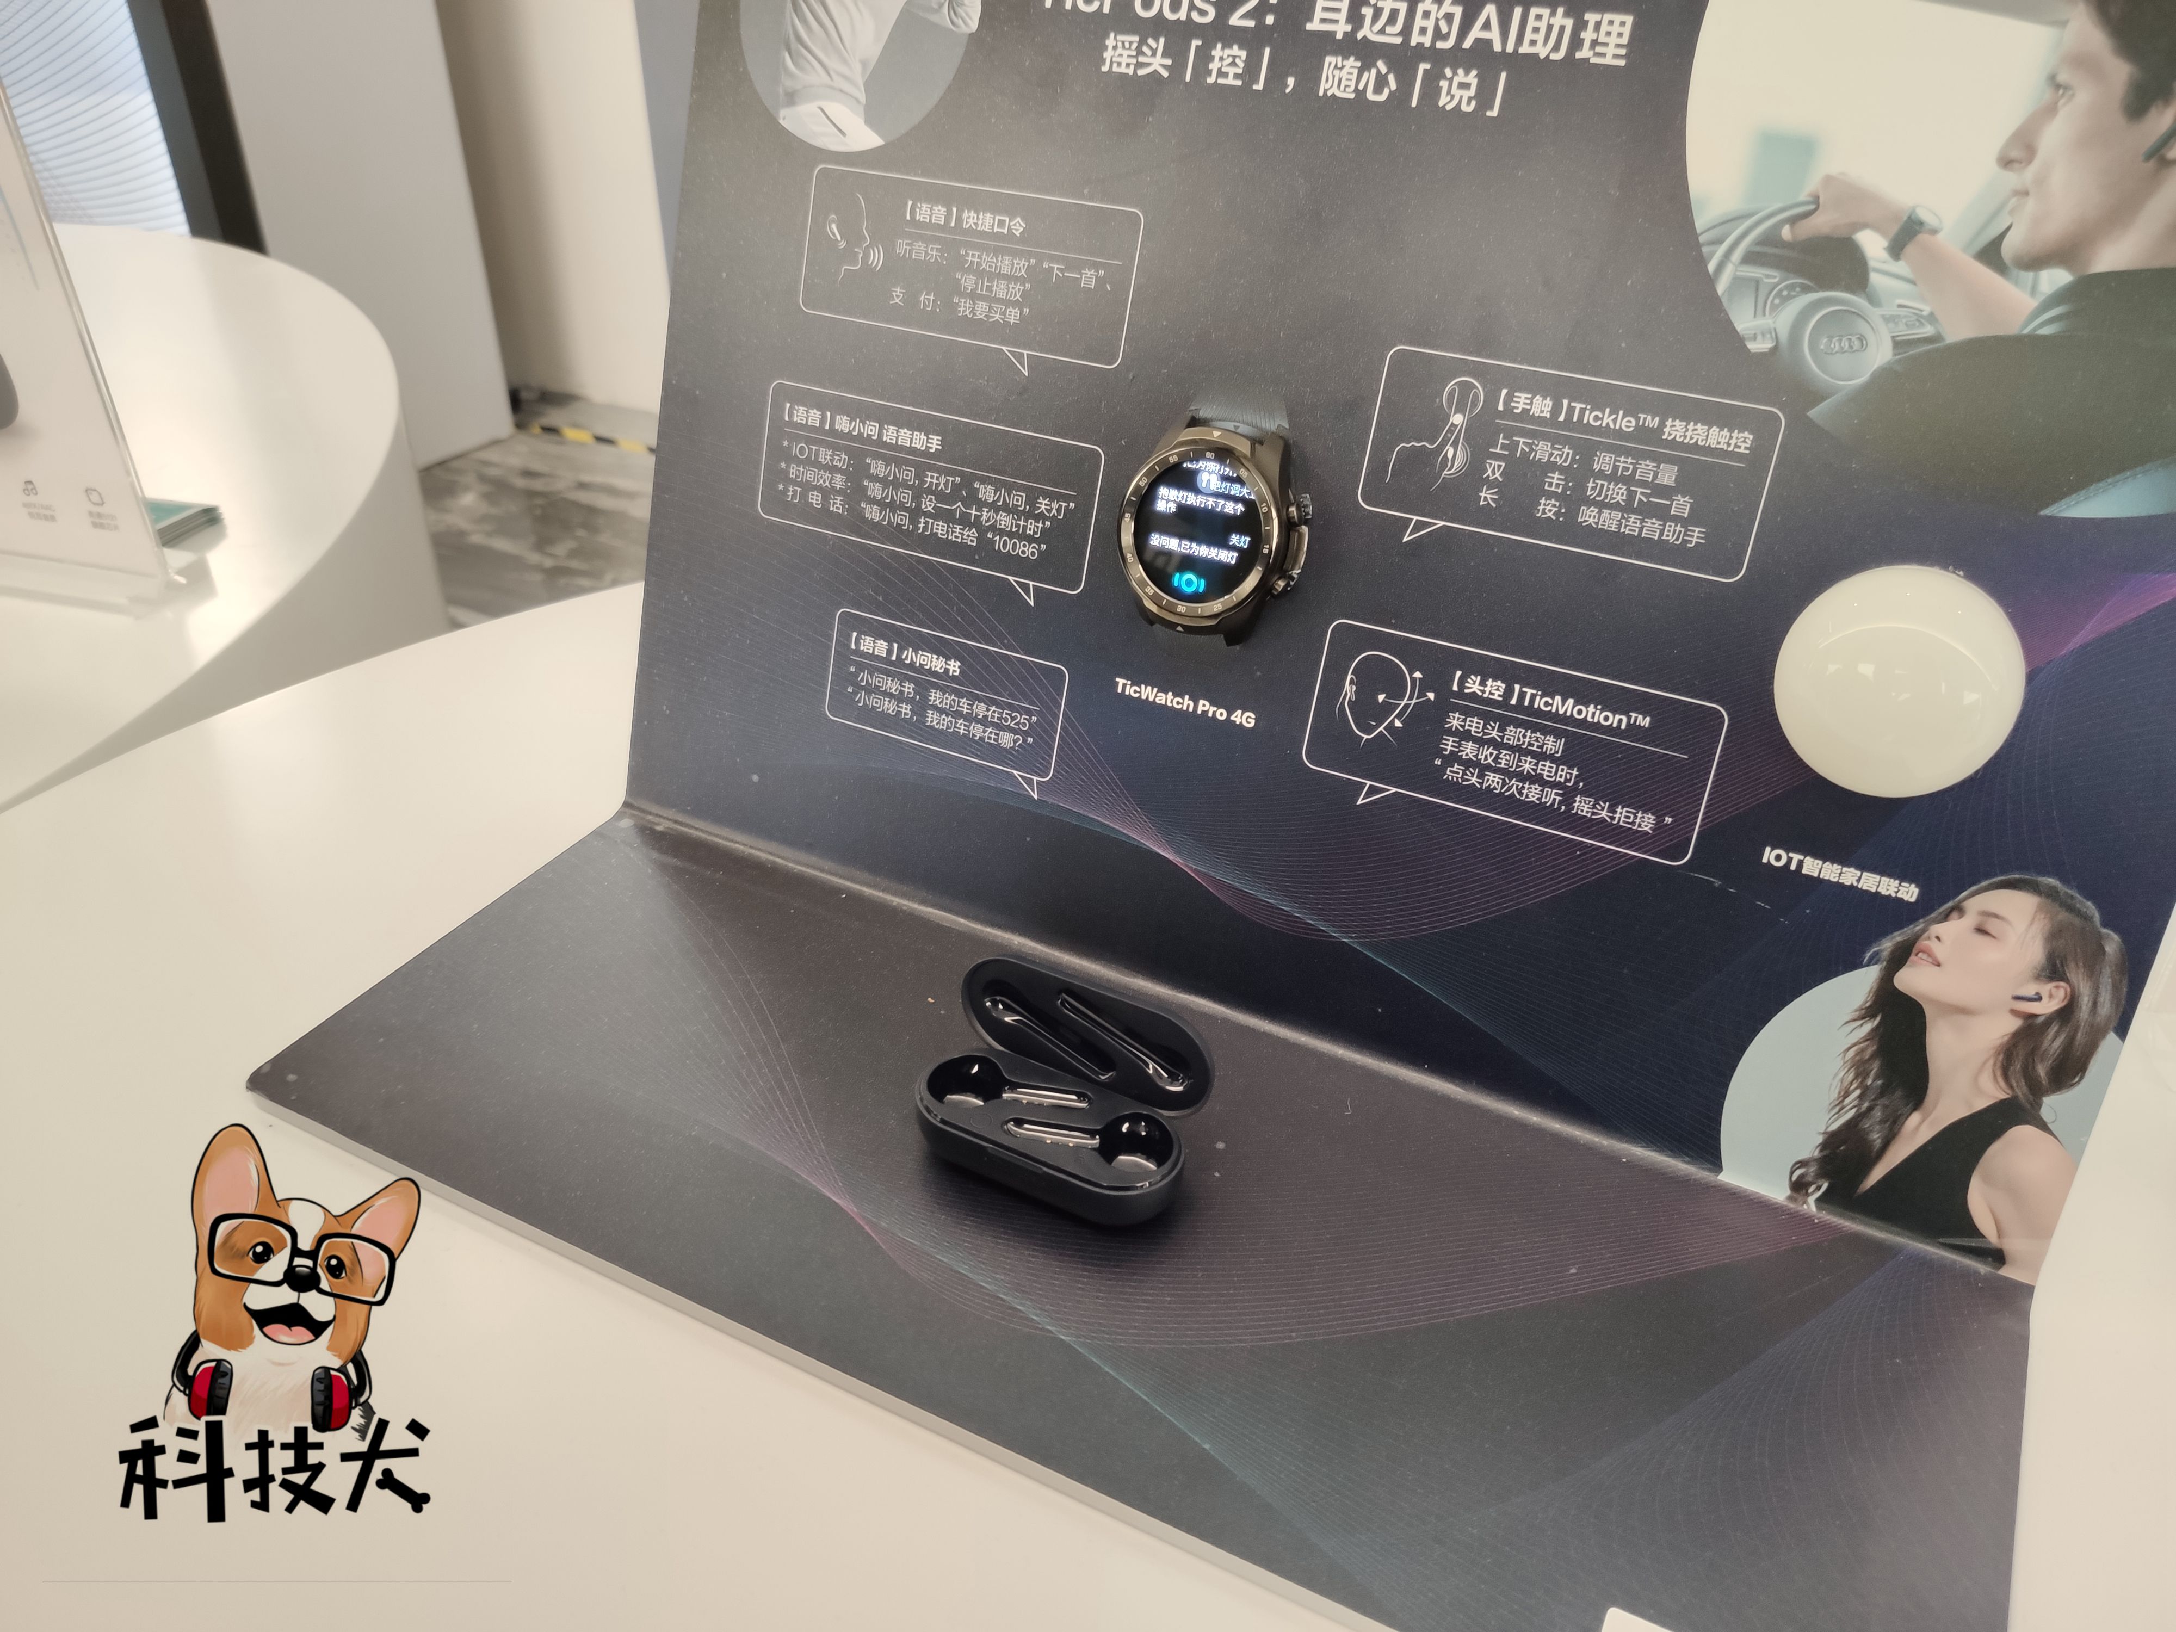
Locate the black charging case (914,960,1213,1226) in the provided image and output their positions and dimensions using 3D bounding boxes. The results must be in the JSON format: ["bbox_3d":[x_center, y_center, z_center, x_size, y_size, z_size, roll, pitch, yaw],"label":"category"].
[{"bbox_3d":[-0.007,0.066,0.397,0.070,0.045,0.038,17,37,23],"label":"black charging case"}]

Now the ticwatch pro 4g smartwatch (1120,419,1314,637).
[{"bbox_3d":[0.032,-0.073,0.424,0.049,0.055,0.014,17,17,22],"label":"ticwatch pro 4g smartwatch"}]

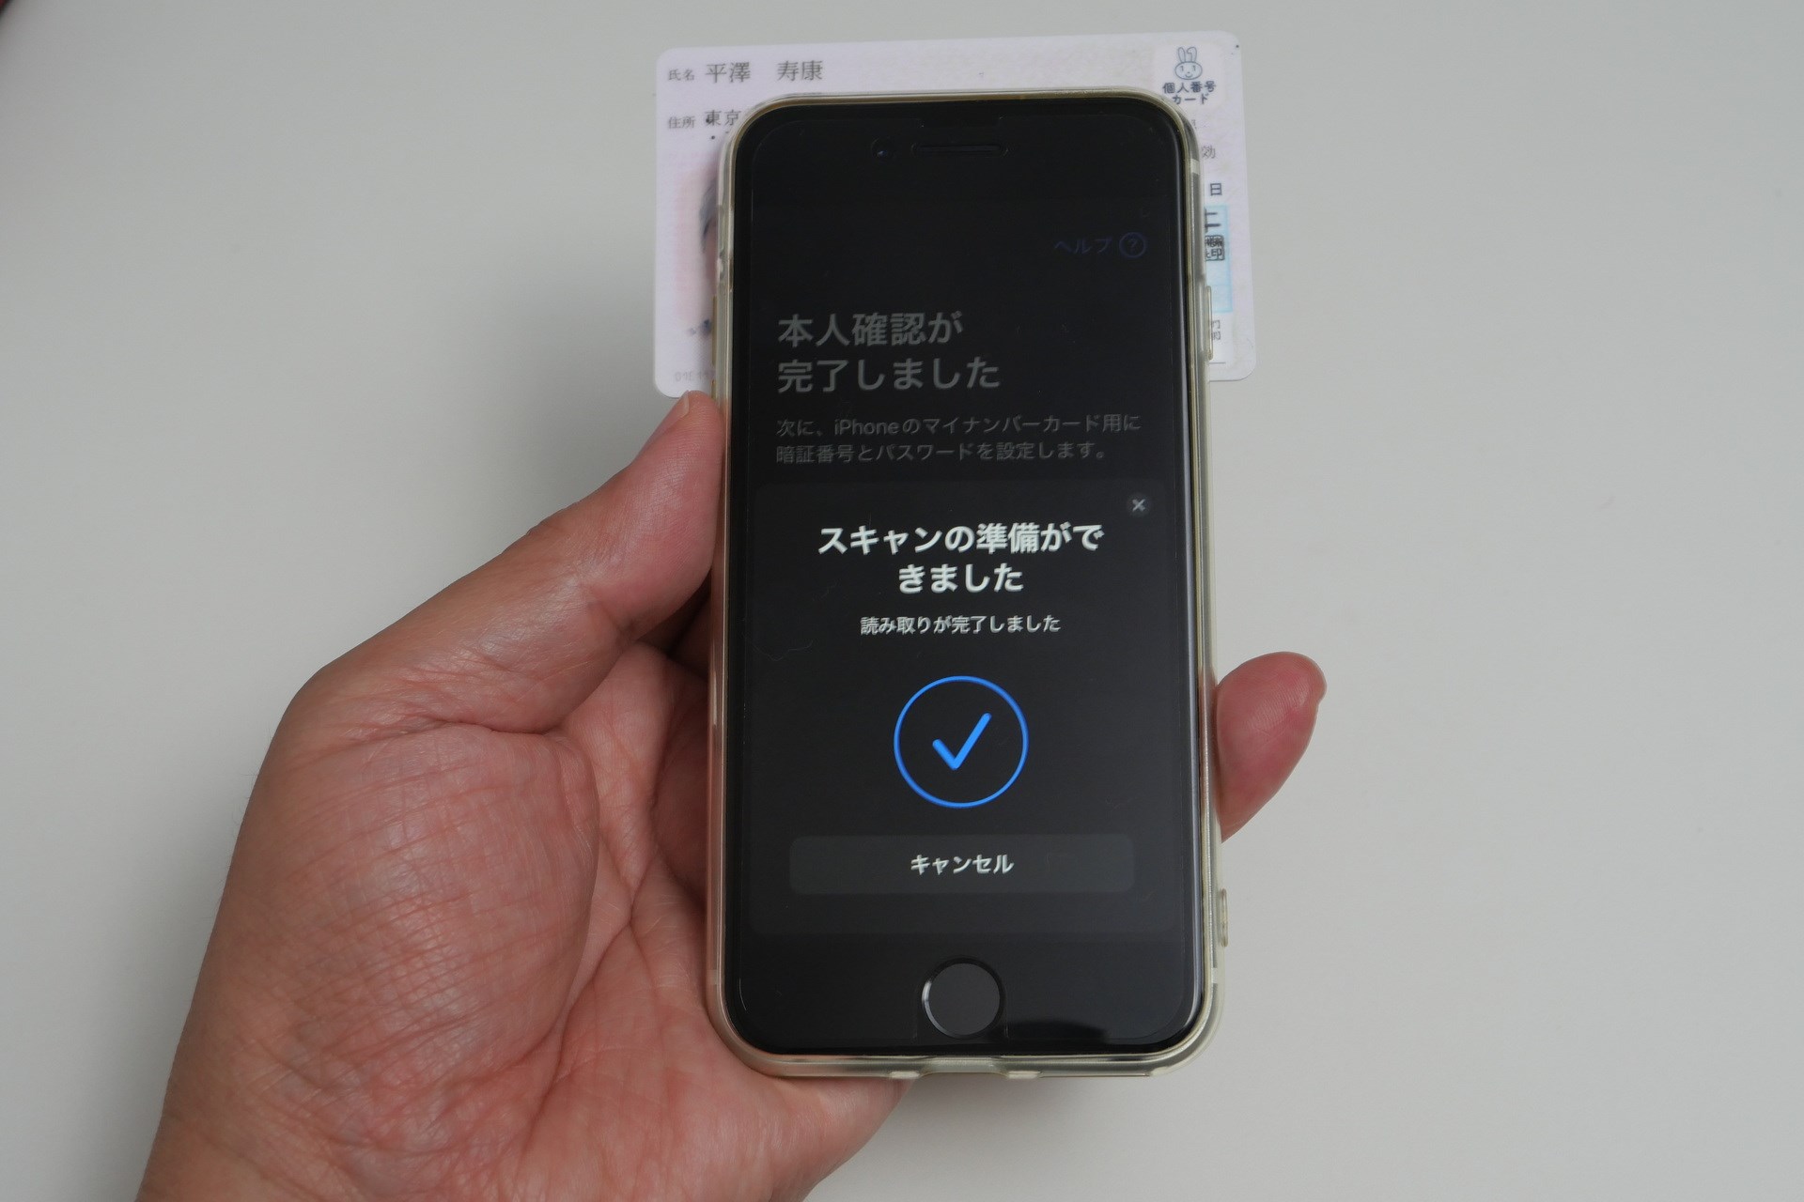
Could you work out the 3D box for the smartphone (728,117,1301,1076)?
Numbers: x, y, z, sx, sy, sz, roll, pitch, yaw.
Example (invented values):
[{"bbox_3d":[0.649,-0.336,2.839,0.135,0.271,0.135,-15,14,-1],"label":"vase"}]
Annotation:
[{"bbox_3d":[0.008,-0.005,0.403,0.069,0.010,0.140,-1,76,3],"label":"smartphone"}]

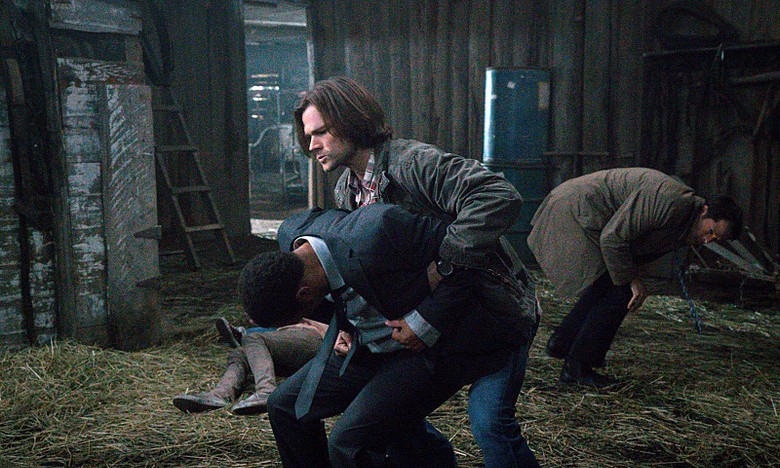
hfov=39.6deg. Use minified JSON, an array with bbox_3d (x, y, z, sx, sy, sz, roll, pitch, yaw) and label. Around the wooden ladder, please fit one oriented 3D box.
[{"bbox_3d":[-1.790,-0.584,9.175,0.126,1.899,0.495,-26,-8,34],"label":"wooden ladder"}]

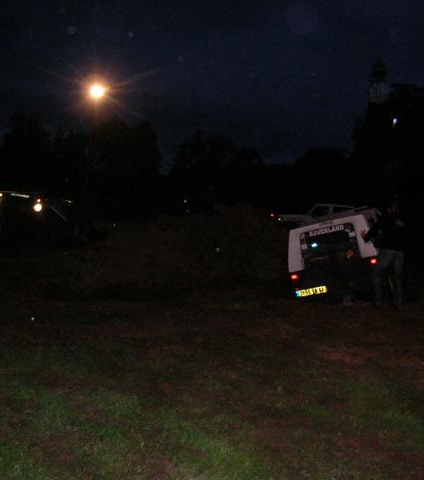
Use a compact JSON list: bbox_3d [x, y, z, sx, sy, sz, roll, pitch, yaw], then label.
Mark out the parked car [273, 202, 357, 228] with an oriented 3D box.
[{"bbox_3d":[4.984,-0.974,30.000,4.200,1.500,1.680,0,3,-5],"label":"parked car"}]

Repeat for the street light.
[{"bbox_3d":[-6.342,-8.261,36.000,0.700,0.450,0.600,1,3,6],"label":"street light"}]

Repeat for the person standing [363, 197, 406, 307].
[{"bbox_3d":[2.780,0.233,10.400,0.600,1.750,0.550,1,3,14],"label":"person standing"}]

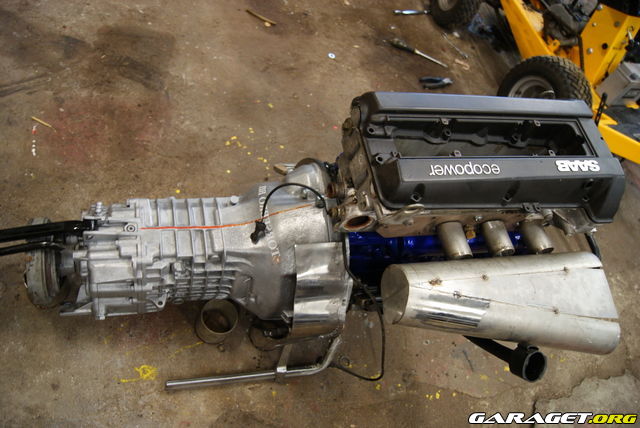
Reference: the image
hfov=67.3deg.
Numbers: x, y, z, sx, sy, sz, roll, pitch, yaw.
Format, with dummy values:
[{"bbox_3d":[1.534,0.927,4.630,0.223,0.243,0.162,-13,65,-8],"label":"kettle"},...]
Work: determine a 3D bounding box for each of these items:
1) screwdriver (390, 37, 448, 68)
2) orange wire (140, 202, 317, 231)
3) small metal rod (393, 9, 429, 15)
[{"bbox_3d":[0.409,-0.664,1.993,0.271,0.031,0.033,23,60,-4],"label":"screwdriver"},{"bbox_3d":[-0.196,0.013,1.032,0.371,0.060,0.030,-4,65,-18],"label":"orange wire"},{"bbox_3d":[0.459,-1.012,2.406,0.225,0.020,0.022,-11,63,-25],"label":"small metal rod"}]

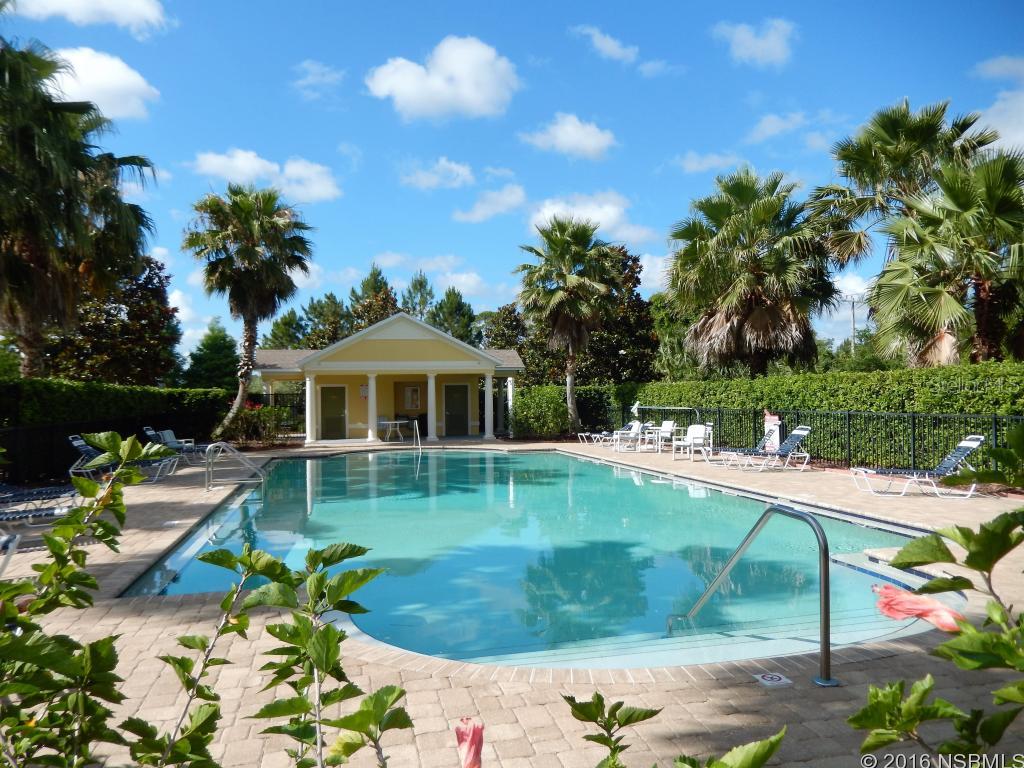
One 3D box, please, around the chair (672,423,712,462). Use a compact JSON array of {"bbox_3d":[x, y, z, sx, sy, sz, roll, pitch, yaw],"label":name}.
[{"bbox_3d":[4.520,1.481,18.600,0.700,0.870,0.600,1,-2,-42],"label":"chair"}]

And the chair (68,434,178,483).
[{"bbox_3d":[-7.500,1.434,14.350,1.740,0.920,0.660,0,-1,-17],"label":"chair"}]

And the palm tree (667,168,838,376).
[{"bbox_3d":[8.130,-2.643,25.000,5.500,9.356,5.500,-1,-1,18],"label":"palm tree"}]

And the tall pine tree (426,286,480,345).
[{"bbox_3d":[-3.846,-1.925,49.054,4.200,9.110,4.200,-1,-1,0],"label":"tall pine tree"}]

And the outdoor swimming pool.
[{"bbox_3d":[-0.812,2.443,14.032,8.330,1.200,19.970,0,-1,-14],"label":"outdoor swimming pool"}]

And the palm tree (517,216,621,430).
[{"bbox_3d":[2.100,-2.268,28.500,3.900,8.534,3.900,0,-1,4],"label":"palm tree"}]

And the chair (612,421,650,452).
[{"bbox_3d":[3.364,1.507,21.072,0.750,0.900,0.650,0,-1,-8],"label":"chair"}]

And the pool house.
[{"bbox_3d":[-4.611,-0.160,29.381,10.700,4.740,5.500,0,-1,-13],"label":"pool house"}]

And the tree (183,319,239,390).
[{"bbox_3d":[-18.357,-0.657,45.029,4.200,6.680,4.200,-1,-1,0],"label":"tree"}]

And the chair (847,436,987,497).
[{"bbox_3d":[6.383,1.292,11.707,1.740,0.920,0.640,-1,-1,17],"label":"chair"}]

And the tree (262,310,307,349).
[{"bbox_3d":[-14.833,-1.100,48.038,4.000,7.630,4.000,-1,-1,0],"label":"tree"}]

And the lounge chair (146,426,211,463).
[{"bbox_3d":[-8.096,1.546,18.392,1.800,0.920,0.660,0,-1,-14],"label":"lounge chair"}]

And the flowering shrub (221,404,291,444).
[{"bbox_3d":[-9.536,1.512,27.600,2.650,1.500,1.900,-1,-1,0],"label":"flowering shrub"}]

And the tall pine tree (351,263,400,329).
[{"bbox_3d":[-9.282,-2.704,50.073,4.400,10.820,4.400,-1,-1,0],"label":"tall pine tree"}]

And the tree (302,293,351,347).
[{"bbox_3d":[-14.549,-2.138,58.000,4.200,10.084,4.200,0,-1,-14],"label":"tree"}]

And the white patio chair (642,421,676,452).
[{"bbox_3d":[4.518,1.568,22.500,0.700,0.870,0.600,1,-2,-35],"label":"white patio chair"}]

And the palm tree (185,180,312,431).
[{"bbox_3d":[-10.194,-2.794,28.500,5.000,9.800,5.000,-1,-1,0],"label":"palm tree"}]

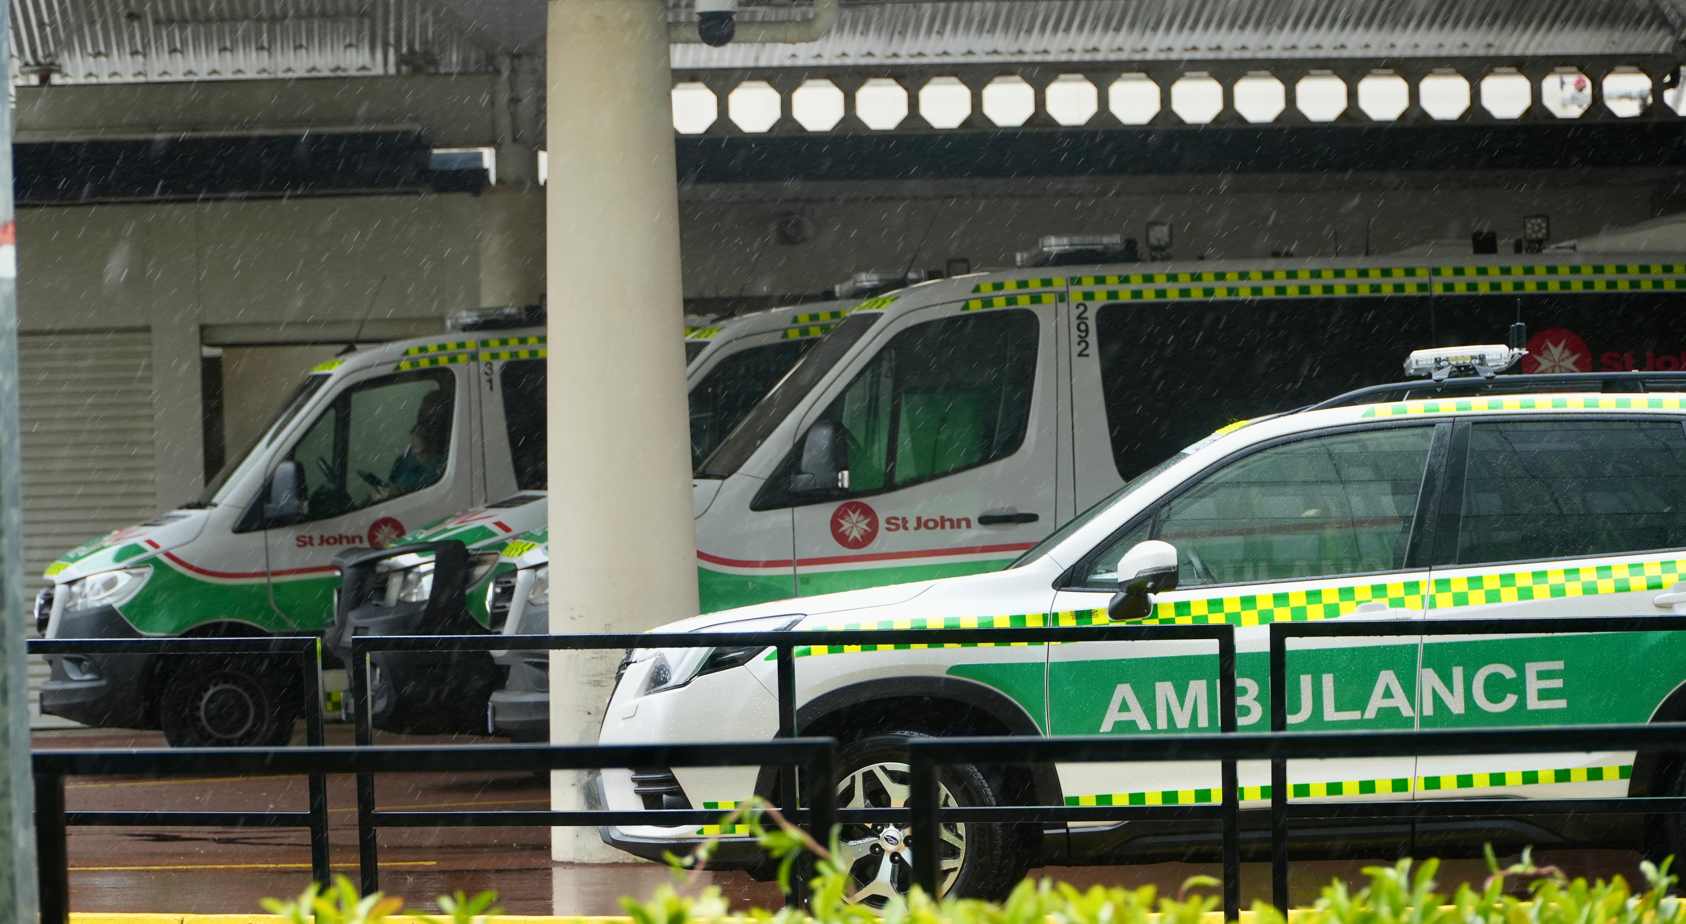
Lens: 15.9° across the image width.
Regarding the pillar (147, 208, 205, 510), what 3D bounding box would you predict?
[{"bbox_3d":[-4.114,0.065,37.481,0.308,3.259,0.330,-1,0,-12],"label":"pillar"}]

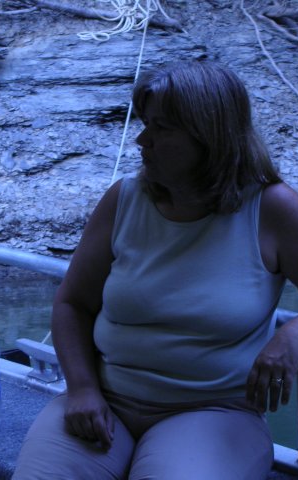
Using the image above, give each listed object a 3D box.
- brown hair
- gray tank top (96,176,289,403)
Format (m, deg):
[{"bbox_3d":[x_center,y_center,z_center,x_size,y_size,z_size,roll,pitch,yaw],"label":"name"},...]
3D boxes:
[{"bbox_3d":[0.103,-0.185,3.300,0.260,0.265,0.220,-6,13,-24],"label":"brown hair"},{"bbox_3d":[0.075,0.088,3.350,0.360,0.410,0.280,5,13,23],"label":"gray tank top"}]

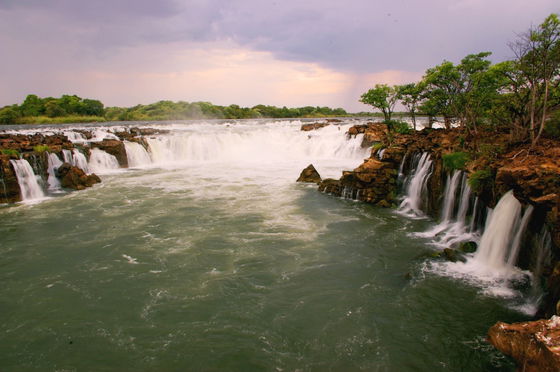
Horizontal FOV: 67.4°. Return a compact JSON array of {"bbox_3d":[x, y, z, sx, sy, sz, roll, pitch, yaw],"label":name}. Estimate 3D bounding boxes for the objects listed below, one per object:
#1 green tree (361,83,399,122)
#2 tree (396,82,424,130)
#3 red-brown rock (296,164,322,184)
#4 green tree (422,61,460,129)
[{"bbox_3d":[14.380,-11.940,61.000,5.360,5.470,5.360,0,10,0],"label":"green tree"},{"bbox_3d":[17.050,-10.370,55.000,3.560,6.230,3.560,0,10,0],"label":"tree"},{"bbox_3d":[3.910,-1.580,56.000,3.370,2.420,3.030,0,10,0],"label":"red-brown rock"},{"bbox_3d":[19.140,-10.760,50.000,4.390,8.080,4.610,0,10,0],"label":"green tree"}]

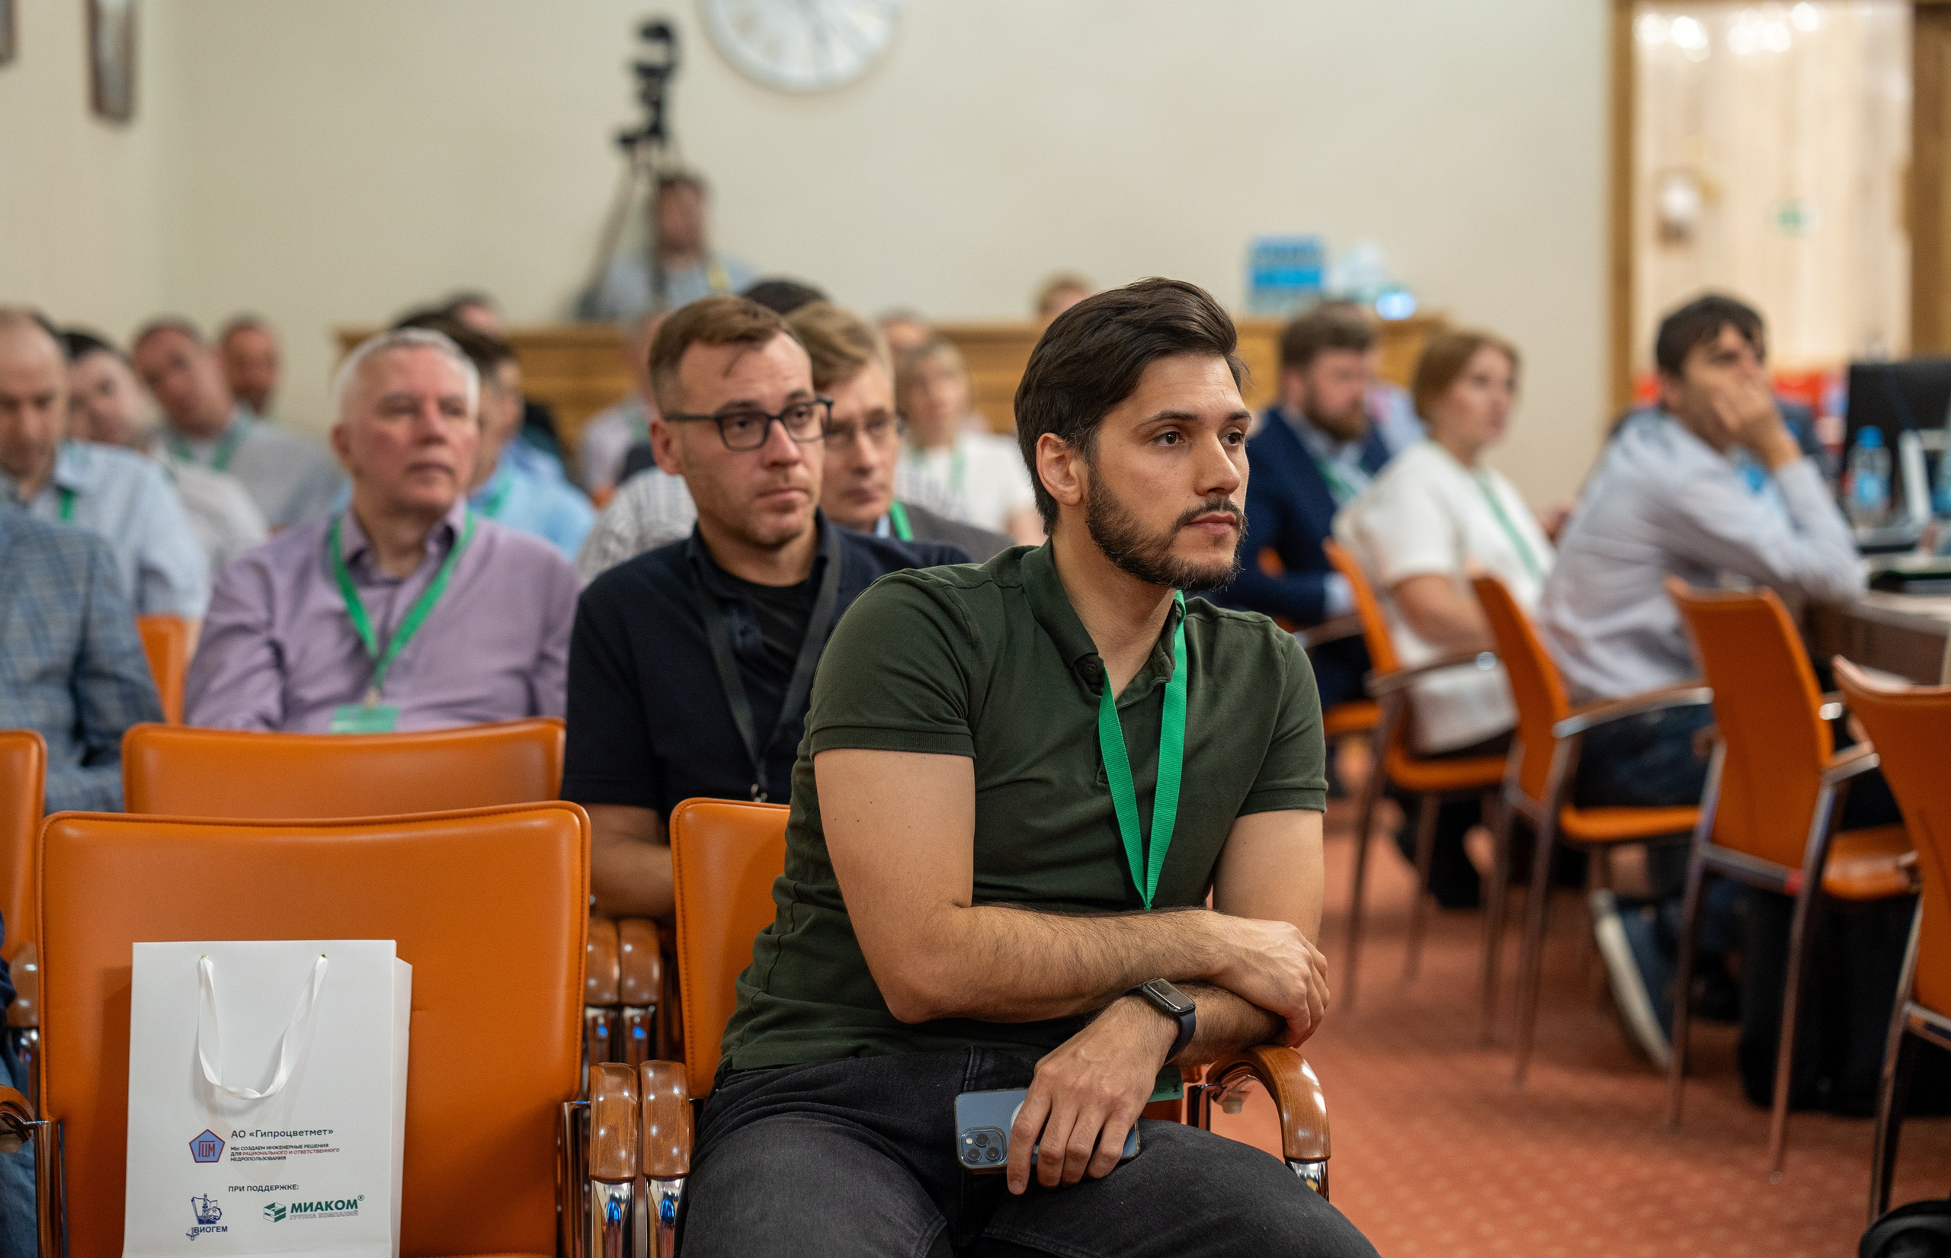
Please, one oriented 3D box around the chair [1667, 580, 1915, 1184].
[{"bbox_3d":[1.418,0.367,7.090,0.570,0.865,0.520,-1,4,-11],"label":"chair"}]

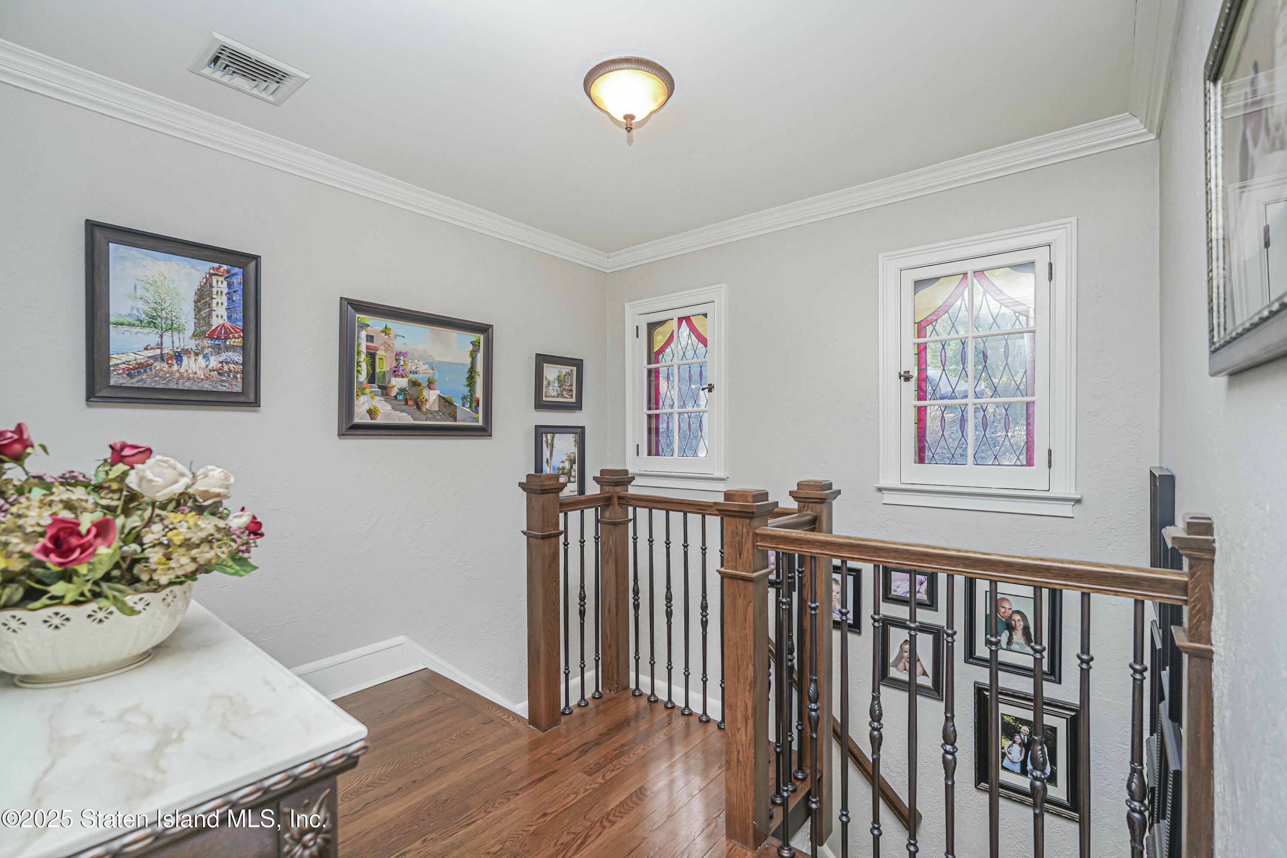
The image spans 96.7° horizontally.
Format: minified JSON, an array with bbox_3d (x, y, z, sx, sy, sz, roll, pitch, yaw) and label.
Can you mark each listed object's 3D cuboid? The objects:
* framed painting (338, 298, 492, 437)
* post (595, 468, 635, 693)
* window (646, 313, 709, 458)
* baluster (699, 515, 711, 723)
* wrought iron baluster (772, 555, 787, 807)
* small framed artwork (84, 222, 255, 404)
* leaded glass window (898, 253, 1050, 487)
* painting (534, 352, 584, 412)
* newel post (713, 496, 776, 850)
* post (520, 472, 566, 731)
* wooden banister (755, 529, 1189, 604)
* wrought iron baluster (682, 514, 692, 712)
[{"bbox_3d":[-1.122,-0.277,2.928,0.035,0.635,0.827,0,0,39],"label":"framed painting"},{"bbox_3d":[-0.134,0.707,2.711,0.137,1.027,0.137,0,0,39],"label":"post"},{"bbox_3d":[0.208,-0.265,3.677,0.490,0.895,0.037,0,0,39],"label":"window"},{"bbox_3d":[0.258,0.795,2.418,0.046,0.873,0.046,0,0,0],"label":"baluster"},{"bbox_3d":[0.436,0.785,1.861,0.045,0.863,0.045,0,0,39],"label":"wrought iron baluster"},{"bbox_3d":[-1.745,-0.401,2.158,0.035,0.622,0.513,0,0,39],"label":"small framed artwork"},{"bbox_3d":[1.493,-0.255,2.610,0.588,1.036,0.050,0,0,39],"label":"leaded glass window"},{"bbox_3d":[-0.534,-0.292,3.663,0.027,0.337,0.387,0,0,39],"label":"painting"},{"bbox_3d":[0.310,0.699,1.710,0.140,1.034,0.140,0,0,38],"label":"newel post"},{"bbox_3d":[-0.420,0.708,2.400,0.139,1.052,0.139,0,0,39],"label":"post"},{"bbox_3d":[0.705,0.321,1.411,0.919,0.054,0.061,0,0,39],"label":"wooden banister"},{"bbox_3d":[0.187,0.789,2.463,0.045,0.862,0.045,0,0,0],"label":"wrought iron baluster"}]

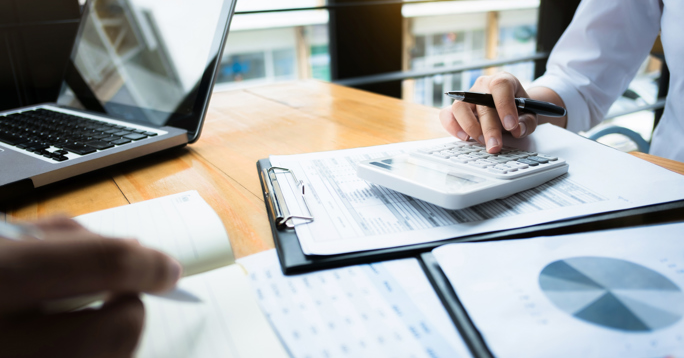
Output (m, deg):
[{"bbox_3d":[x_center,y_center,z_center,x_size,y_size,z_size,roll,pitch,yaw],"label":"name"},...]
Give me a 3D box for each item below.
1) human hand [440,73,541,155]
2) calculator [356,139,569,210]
[{"bbox_3d":[0.140,-0.067,0.478,0.078,0.070,0.110,13,25,38],"label":"human hand"},{"bbox_3d":[0.099,-0.009,0.420,0.143,0.022,0.103,-12,21,-36],"label":"calculator"}]

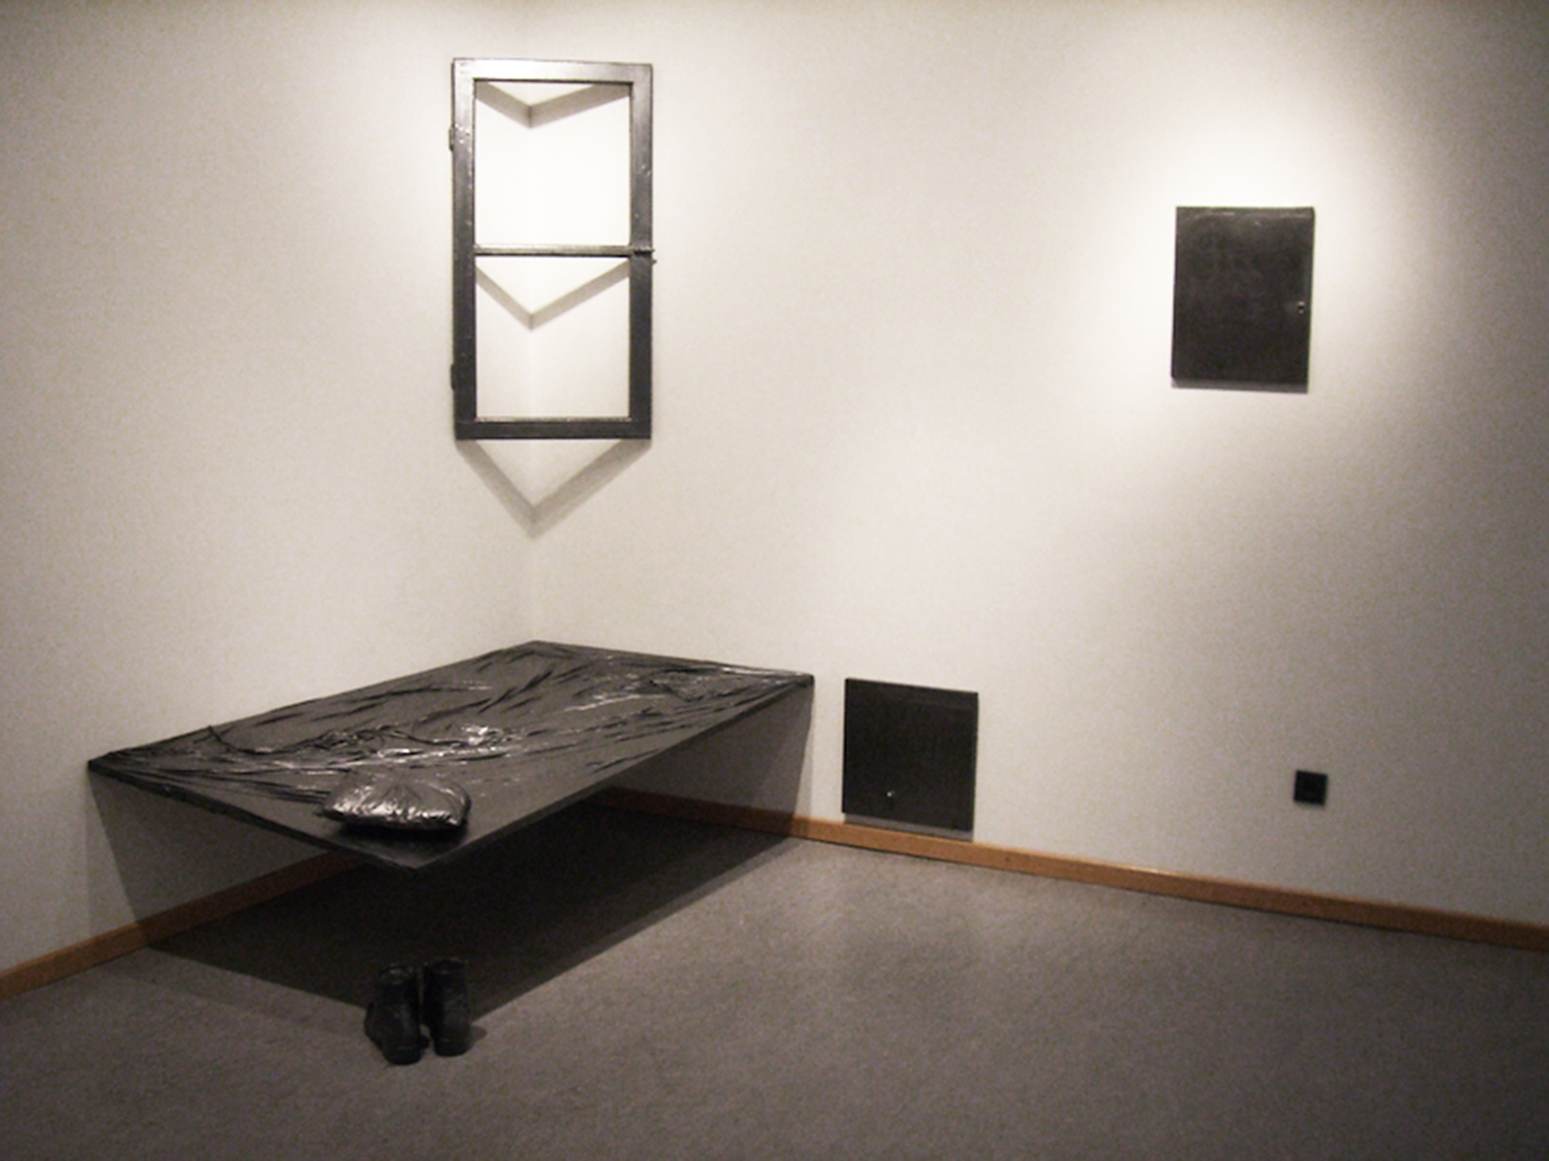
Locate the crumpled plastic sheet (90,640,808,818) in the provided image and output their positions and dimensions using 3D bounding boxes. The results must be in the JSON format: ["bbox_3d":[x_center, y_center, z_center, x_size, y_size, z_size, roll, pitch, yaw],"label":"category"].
[{"bbox_3d":[-0.759,0.375,4.560,1.020,0.055,1.798,5,10,27],"label":"crumpled plastic sheet"}]

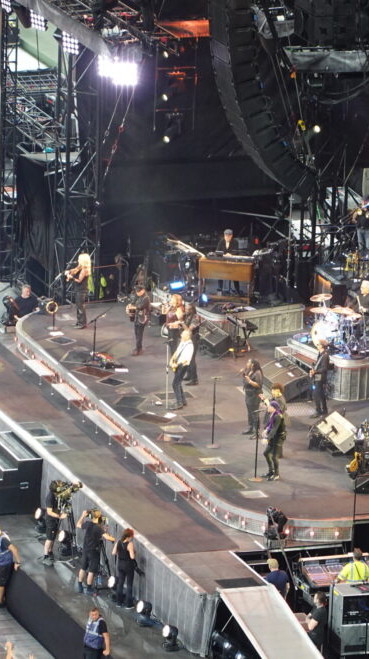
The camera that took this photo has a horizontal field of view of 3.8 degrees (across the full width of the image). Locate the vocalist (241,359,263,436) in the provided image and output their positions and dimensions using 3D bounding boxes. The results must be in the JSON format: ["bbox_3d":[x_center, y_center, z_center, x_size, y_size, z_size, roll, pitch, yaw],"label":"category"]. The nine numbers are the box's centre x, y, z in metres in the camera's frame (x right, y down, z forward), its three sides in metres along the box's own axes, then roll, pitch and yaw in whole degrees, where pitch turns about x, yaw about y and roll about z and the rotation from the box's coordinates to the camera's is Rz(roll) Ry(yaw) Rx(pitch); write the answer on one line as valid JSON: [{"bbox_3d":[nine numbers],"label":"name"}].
[{"bbox_3d":[1.454,1.486,116.591,0.420,1.720,0.500,-5,17,-23],"label":"vocalist"}]

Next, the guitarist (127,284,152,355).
[{"bbox_3d":[-1.004,-0.201,122.568,0.480,1.620,0.550,-6,17,-25],"label":"guitarist"}]

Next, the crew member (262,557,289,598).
[{"bbox_3d":[1.815,5.467,110.783,0.520,1.770,0.360,-2,15,-14],"label":"crew member"}]

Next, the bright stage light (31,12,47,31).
[{"bbox_3d":[-3.067,-6.458,115.000,0.200,0.500,0.520,-11,21,-38],"label":"bright stage light"}]

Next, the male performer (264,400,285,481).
[{"bbox_3d":[1.892,2.291,116.123,0.460,1.720,0.520,-4,15,-20],"label":"male performer"}]

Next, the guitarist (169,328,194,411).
[{"bbox_3d":[-0.038,0.852,120.111,0.530,1.740,0.500,-6,18,-24],"label":"guitarist"}]

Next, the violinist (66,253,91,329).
[{"bbox_3d":[-2.383,-0.899,125.848,0.540,1.730,0.460,0,16,-8],"label":"violinist"}]

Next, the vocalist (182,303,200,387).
[{"bbox_3d":[0.187,0.307,120.589,0.420,1.760,0.520,-6,18,-27],"label":"vocalist"}]

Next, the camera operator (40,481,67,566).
[{"bbox_3d":[-2.689,3.982,112.740,0.450,1.750,0.520,-6,18,-27],"label":"camera operator"}]

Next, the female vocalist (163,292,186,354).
[{"bbox_3d":[-0.220,0.026,122.987,0.450,1.700,0.470,-7,18,-27],"label":"female vocalist"}]

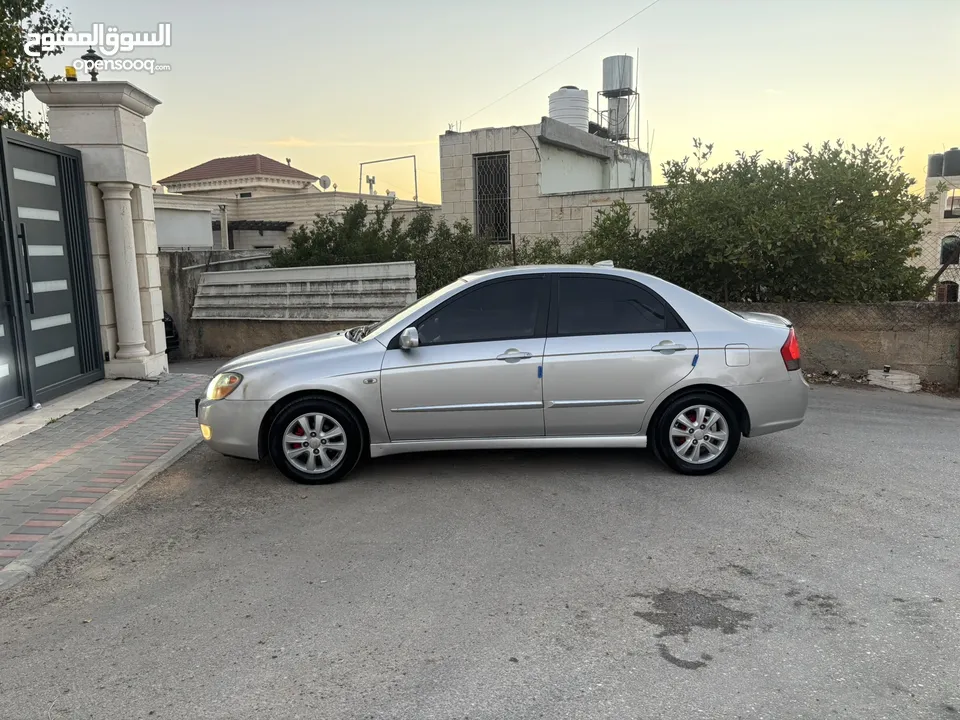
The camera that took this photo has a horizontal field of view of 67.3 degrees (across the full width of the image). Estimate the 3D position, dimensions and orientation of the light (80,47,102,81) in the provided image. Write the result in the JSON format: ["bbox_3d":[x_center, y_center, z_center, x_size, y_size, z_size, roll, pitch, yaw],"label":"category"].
[{"bbox_3d":[-4.445,-3.358,8.250,0.250,0.460,0.250,-2,9,0],"label":"light"}]

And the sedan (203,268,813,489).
[{"bbox_3d":[0.186,-0.005,5.580,4.480,1.470,1.740,0,7,-7],"label":"sedan"}]

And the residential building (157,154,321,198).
[{"bbox_3d":[-15.342,-11.195,46.000,9.000,4.600,5.600,3,10,28],"label":"residential building"}]

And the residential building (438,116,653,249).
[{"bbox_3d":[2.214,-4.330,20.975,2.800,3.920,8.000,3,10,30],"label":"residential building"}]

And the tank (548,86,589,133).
[{"bbox_3d":[2.320,-6.539,18.900,1.050,1.300,1.050,-2,9,0],"label":"tank"}]

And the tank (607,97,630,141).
[{"bbox_3d":[4.115,-7.215,21.500,0.560,1.150,0.560,-2,9,0],"label":"tank"}]

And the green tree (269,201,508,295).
[{"bbox_3d":[-1.485,-1.765,11.700,3.700,1.850,2.400,-2,9,0],"label":"green tree"}]

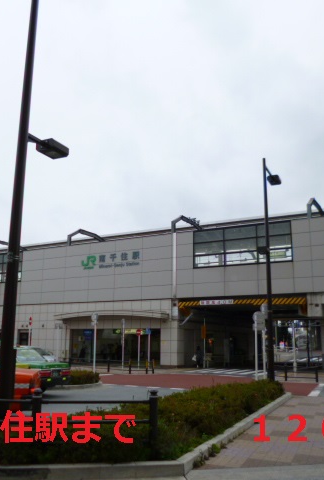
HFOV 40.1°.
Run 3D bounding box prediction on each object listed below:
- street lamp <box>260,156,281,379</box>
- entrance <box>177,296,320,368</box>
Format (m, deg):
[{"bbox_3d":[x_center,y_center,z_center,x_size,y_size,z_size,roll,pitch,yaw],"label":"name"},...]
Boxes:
[{"bbox_3d":[4.429,1.253,18.070,0.450,9.162,1.870,-6,-15,27],"label":"street lamp"},{"bbox_3d":[6.115,6.734,32.391,10.023,5.068,2.500,-5,-14,24],"label":"entrance"}]

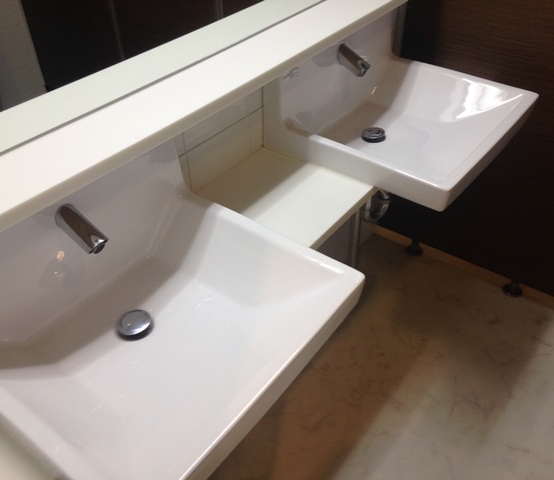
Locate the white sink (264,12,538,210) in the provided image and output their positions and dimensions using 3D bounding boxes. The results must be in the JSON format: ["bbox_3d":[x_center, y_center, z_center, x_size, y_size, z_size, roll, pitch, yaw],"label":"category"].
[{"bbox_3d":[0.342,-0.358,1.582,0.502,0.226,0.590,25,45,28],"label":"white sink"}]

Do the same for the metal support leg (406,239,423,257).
[{"bbox_3d":[0.546,0.021,2.398,0.066,0.055,0.066,0,39,0],"label":"metal support leg"}]

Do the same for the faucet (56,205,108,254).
[{"bbox_3d":[-0.329,-0.015,1.044,0.099,0.073,0.042,25,45,28],"label":"faucet"}]

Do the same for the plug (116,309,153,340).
[{"bbox_3d":[-0.257,0.154,1.111,0.063,0.019,0.063,0,39,0],"label":"plug"}]

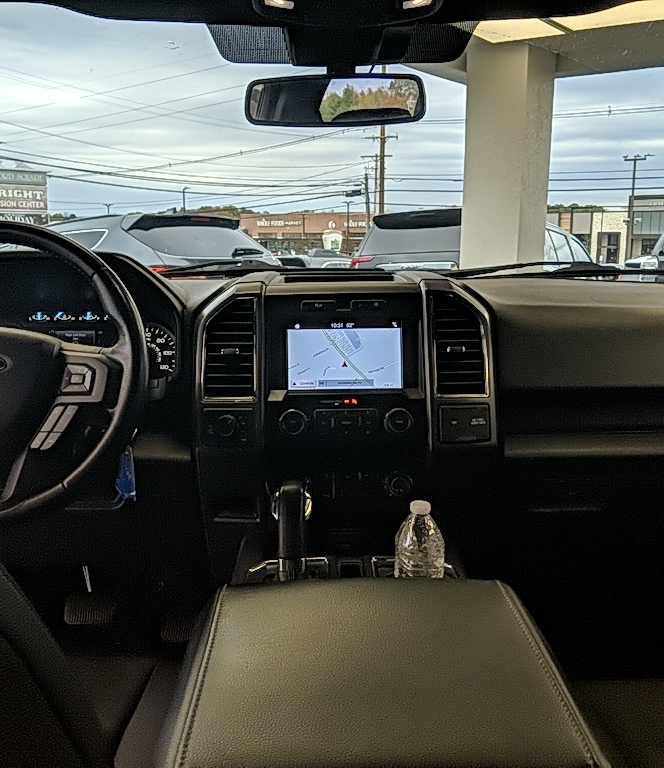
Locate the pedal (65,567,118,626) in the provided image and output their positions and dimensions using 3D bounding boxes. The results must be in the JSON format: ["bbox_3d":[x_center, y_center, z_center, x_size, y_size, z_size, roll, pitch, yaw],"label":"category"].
[{"bbox_3d":[-0.446,0.394,1.425,0.097,0.115,0.070,0,11,-1],"label":"pedal"}]

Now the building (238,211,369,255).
[{"bbox_3d":[-3.200,-28.600,150.000,30.000,8.300,22.000,0,9,-1],"label":"building"}]

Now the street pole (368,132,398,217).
[{"bbox_3d":[3.000,-12.300,45.300,2.100,13.500,0.380,0,9,0],"label":"street pole"}]

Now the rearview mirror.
[{"bbox_3d":[0.005,-0.372,1.005,0.243,0.066,0.042,3,14,13],"label":"rearview mirror"}]

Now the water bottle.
[{"bbox_3d":[0.116,0.256,1.024,0.065,0.205,0.065,0,10,0],"label":"water bottle"}]

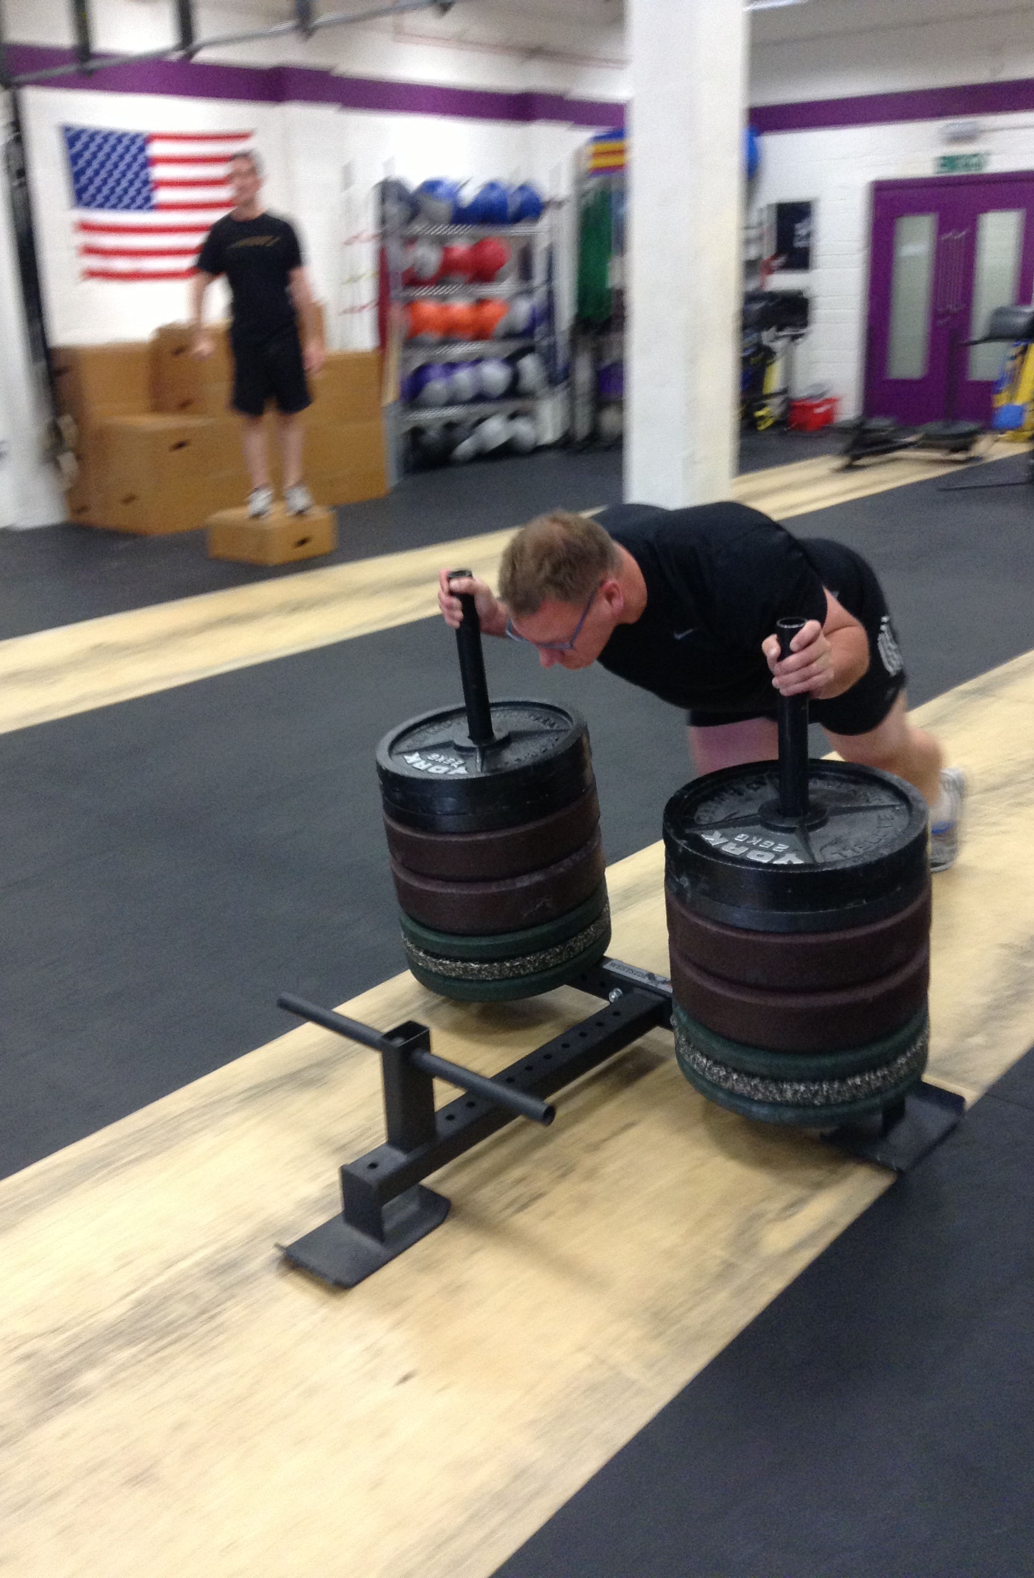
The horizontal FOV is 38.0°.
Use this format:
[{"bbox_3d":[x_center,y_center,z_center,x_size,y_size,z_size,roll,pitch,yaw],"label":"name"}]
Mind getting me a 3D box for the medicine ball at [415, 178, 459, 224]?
[{"bbox_3d":[-0.577,-4.262,10.936,0.336,0.336,0.336,-1,20,0],"label":"medicine ball"}]

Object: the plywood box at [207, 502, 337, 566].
[{"bbox_3d":[-1.341,-1.407,8.286,0.510,0.205,0.510,12,24,35],"label":"plywood box"}]

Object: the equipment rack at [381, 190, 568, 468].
[{"bbox_3d":[-0.431,-3.466,11.416,0.440,1.940,1.540,17,27,42],"label":"equipment rack"}]

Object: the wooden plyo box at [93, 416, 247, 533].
[{"bbox_3d":[-2.130,-1.927,9.194,0.490,0.610,0.630,17,27,42],"label":"wooden plyo box"}]

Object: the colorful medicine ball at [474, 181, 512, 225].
[{"bbox_3d":[-0.195,-4.632,11.893,0.290,0.290,0.290,-2,19,1],"label":"colorful medicine ball"}]

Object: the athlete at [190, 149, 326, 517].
[{"bbox_3d":[-1.371,-2.420,8.121,0.680,1.828,0.360,-5,20,-9],"label":"athlete"}]

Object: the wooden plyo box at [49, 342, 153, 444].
[{"bbox_3d":[-2.538,-2.493,9.397,0.510,0.540,0.620,17,27,42],"label":"wooden plyo box"}]

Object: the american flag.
[{"bbox_3d":[-2.277,-3.879,9.942,0.030,0.920,1.530,14,25,39],"label":"american flag"}]

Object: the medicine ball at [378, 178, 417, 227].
[{"bbox_3d":[-0.880,-4.326,11.107,0.290,0.290,0.290,-2,19,1],"label":"medicine ball"}]

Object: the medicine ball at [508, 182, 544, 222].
[{"bbox_3d":[0.030,-4.475,11.521,0.336,0.336,0.336,-1,20,0],"label":"medicine ball"}]

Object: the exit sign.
[{"bbox_3d":[3.627,-5.161,12.409,0.390,0.130,0.040,17,27,42],"label":"exit sign"}]

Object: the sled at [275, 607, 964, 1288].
[{"bbox_3d":[0.019,0.169,2.641,1.200,0.960,1.145,15,25,38],"label":"sled"}]

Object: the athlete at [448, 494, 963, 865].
[{"bbox_3d":[0.529,-0.137,3.202,0.950,1.060,1.600,14,25,39],"label":"athlete"}]

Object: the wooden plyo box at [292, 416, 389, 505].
[{"bbox_3d":[-1.303,-2.200,10.093,0.600,0.500,0.640,14,25,39],"label":"wooden plyo box"}]

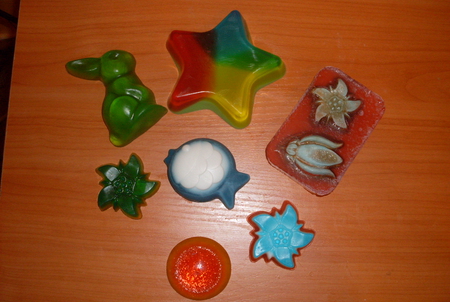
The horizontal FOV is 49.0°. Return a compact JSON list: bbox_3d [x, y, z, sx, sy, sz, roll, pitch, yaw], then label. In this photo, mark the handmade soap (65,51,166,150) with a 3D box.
[{"bbox_3d":[-0.091,-0.052,0.406,0.058,0.021,0.085,-38,84,-5],"label":"handmade soap"}]

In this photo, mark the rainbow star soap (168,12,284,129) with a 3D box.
[{"bbox_3d":[-0.001,-0.069,0.406,0.102,0.028,0.095,11,82,1],"label":"rainbow star soap"}]

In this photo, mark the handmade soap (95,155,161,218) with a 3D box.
[{"bbox_3d":[-0.081,0.027,0.398,0.053,0.014,0.052,20,82,3],"label":"handmade soap"}]

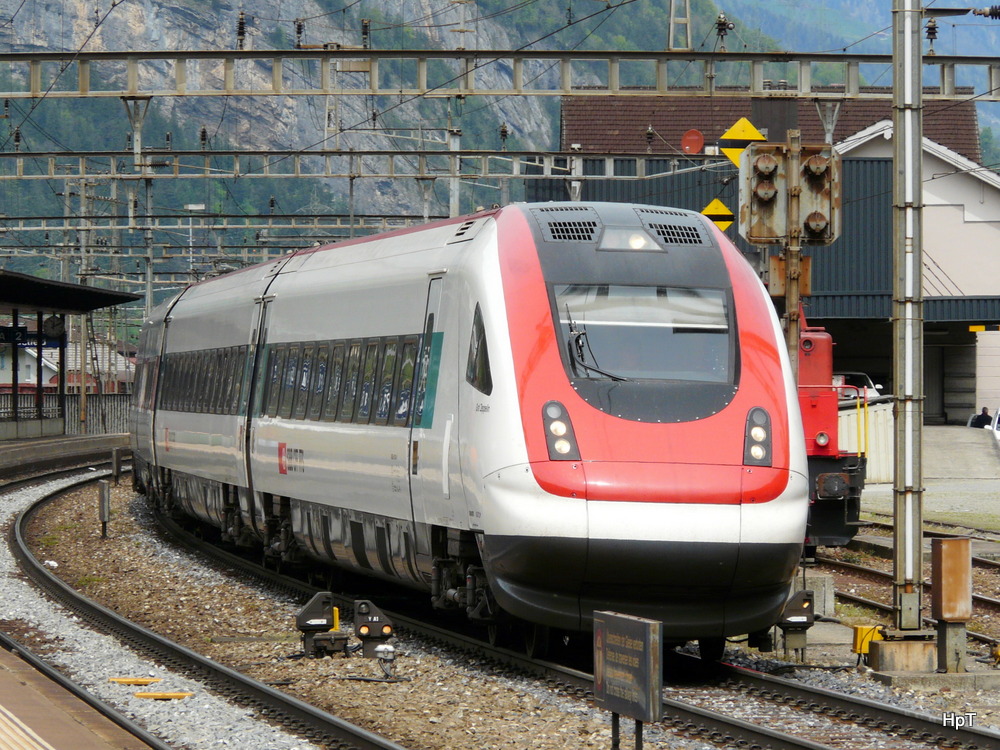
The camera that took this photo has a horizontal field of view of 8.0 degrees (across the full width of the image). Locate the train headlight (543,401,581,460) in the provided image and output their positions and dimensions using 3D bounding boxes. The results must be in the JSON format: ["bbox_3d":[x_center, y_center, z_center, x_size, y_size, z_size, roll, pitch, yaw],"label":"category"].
[{"bbox_3d":[0.511,0.463,59.250,0.280,0.490,0.320,2,0,-6],"label":"train headlight"}]

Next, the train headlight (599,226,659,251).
[{"bbox_3d":[1.133,-1.172,61.750,0.530,0.220,0.400,2,0,-6],"label":"train headlight"}]

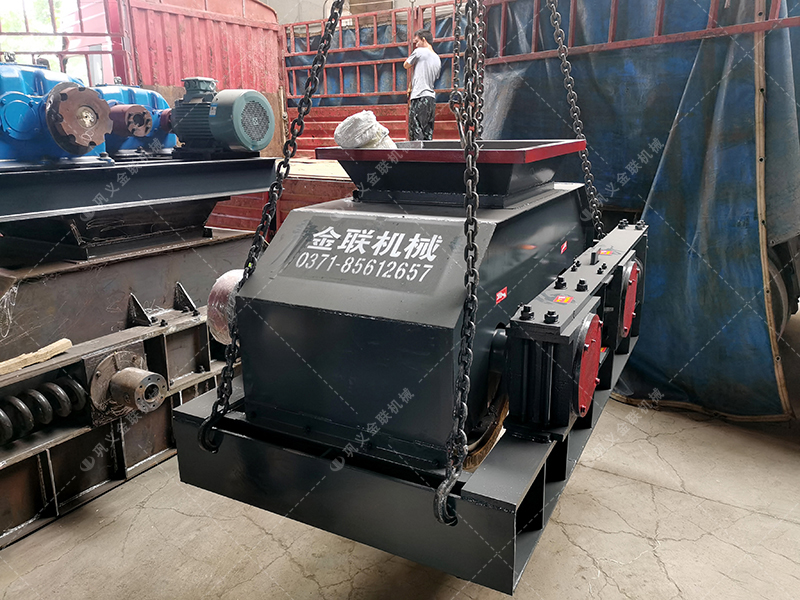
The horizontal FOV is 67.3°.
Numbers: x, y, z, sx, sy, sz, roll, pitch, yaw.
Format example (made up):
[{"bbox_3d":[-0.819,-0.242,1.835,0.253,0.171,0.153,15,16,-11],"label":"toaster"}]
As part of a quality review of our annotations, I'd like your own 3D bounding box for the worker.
[{"bbox_3d":[0.294,-2.530,7.632,0.320,1.680,0.480,7,18,27],"label":"worker"}]

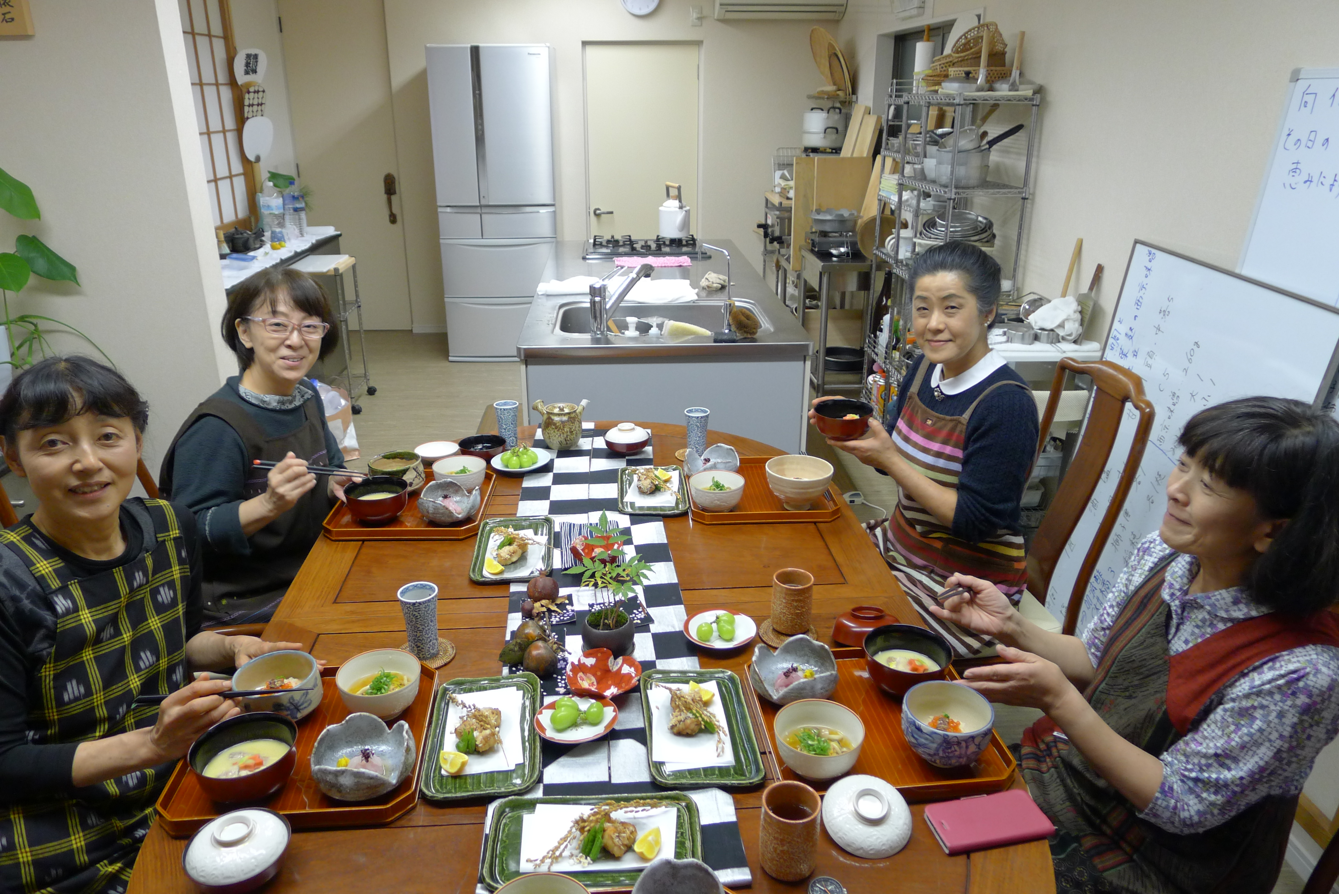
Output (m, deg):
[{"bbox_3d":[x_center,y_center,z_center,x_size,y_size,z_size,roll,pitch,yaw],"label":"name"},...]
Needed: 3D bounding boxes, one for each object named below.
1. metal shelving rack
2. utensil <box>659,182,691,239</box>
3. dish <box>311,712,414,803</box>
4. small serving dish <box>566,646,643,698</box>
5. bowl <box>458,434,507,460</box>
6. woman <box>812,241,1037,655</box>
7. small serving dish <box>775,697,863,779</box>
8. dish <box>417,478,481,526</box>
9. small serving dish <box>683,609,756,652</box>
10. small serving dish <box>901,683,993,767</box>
[{"bbox_3d":[1.109,-0.692,3.871,0.320,1.560,1.130,-1,21,-4],"label":"metal shelving rack"},{"bbox_3d":[0.039,-1.170,4.385,0.155,0.265,0.200,-13,25,-30],"label":"utensil"},{"bbox_3d":[-0.387,0.406,1.141,0.128,0.066,0.128,-1,21,-4],"label":"dish"},{"bbox_3d":[-0.098,0.350,1.351,0.113,0.033,0.113,-1,21,-4],"label":"small serving dish"},{"bbox_3d":[-0.469,0.006,2.243,0.121,0.037,0.121,0,21,0],"label":"bowl"},{"bbox_3d":[0.491,0.196,2.007,0.630,1.270,0.510,-9,23,-22],"label":"woman"},{"bbox_3d":[0.196,0.394,1.178,0.116,0.062,0.116,0,21,0],"label":"small serving dish"},{"bbox_3d":[-0.460,0.123,1.873,0.130,0.066,0.130,0,21,0],"label":"dish"},{"bbox_3d":[0.083,0.305,1.461,0.119,0.025,0.119,0,21,0],"label":"small serving dish"},{"bbox_3d":[0.368,0.380,1.198,0.120,0.075,0.120,0,21,0],"label":"small serving dish"}]

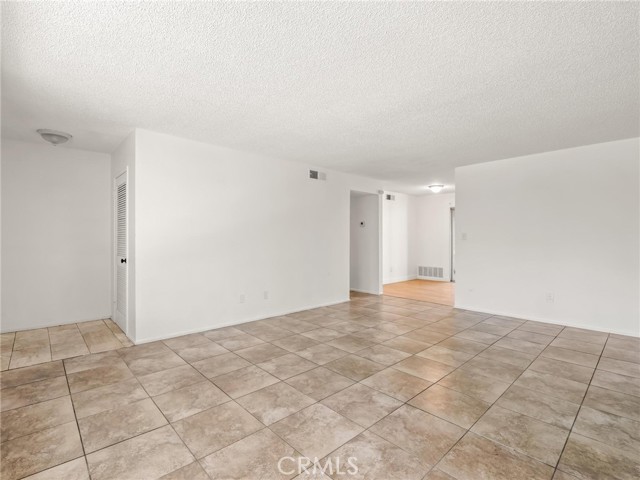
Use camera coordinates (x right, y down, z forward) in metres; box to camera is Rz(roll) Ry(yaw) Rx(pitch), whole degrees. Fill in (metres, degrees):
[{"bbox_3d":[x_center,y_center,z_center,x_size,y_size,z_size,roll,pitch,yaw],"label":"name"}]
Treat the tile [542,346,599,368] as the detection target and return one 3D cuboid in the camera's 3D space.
[{"bbox_3d":[2.617,1.230,3.114,0.450,0.015,0.450,0,0,-43],"label":"tile"}]

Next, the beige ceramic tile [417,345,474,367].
[{"bbox_3d":[1.314,1.214,3.129,0.446,0.012,0.446,0,0,-43],"label":"beige ceramic tile"}]

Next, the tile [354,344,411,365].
[{"bbox_3d":[0.667,1.214,3.139,0.446,0.012,0.446,0,0,-43],"label":"tile"}]

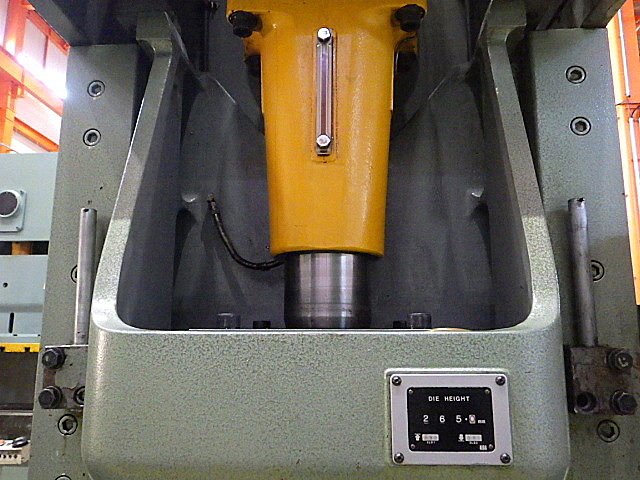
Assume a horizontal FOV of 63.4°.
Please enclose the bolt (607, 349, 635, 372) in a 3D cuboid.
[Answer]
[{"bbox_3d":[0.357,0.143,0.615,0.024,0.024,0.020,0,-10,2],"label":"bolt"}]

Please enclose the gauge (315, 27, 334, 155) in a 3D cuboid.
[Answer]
[{"bbox_3d":[0.006,-0.200,0.693,0.021,0.178,0.024,0,-10,1],"label":"gauge"}]

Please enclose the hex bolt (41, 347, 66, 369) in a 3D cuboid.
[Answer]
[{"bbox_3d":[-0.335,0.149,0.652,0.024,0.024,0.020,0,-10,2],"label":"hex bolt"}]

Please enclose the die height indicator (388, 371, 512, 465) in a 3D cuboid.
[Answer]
[{"bbox_3d":[0.145,0.199,0.575,0.132,0.095,0.006,0,-10,1],"label":"die height indicator"}]

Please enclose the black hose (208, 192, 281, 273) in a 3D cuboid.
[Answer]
[{"bbox_3d":[-0.116,-0.012,0.808,0.112,0.112,0.050,-1,-10,3],"label":"black hose"}]

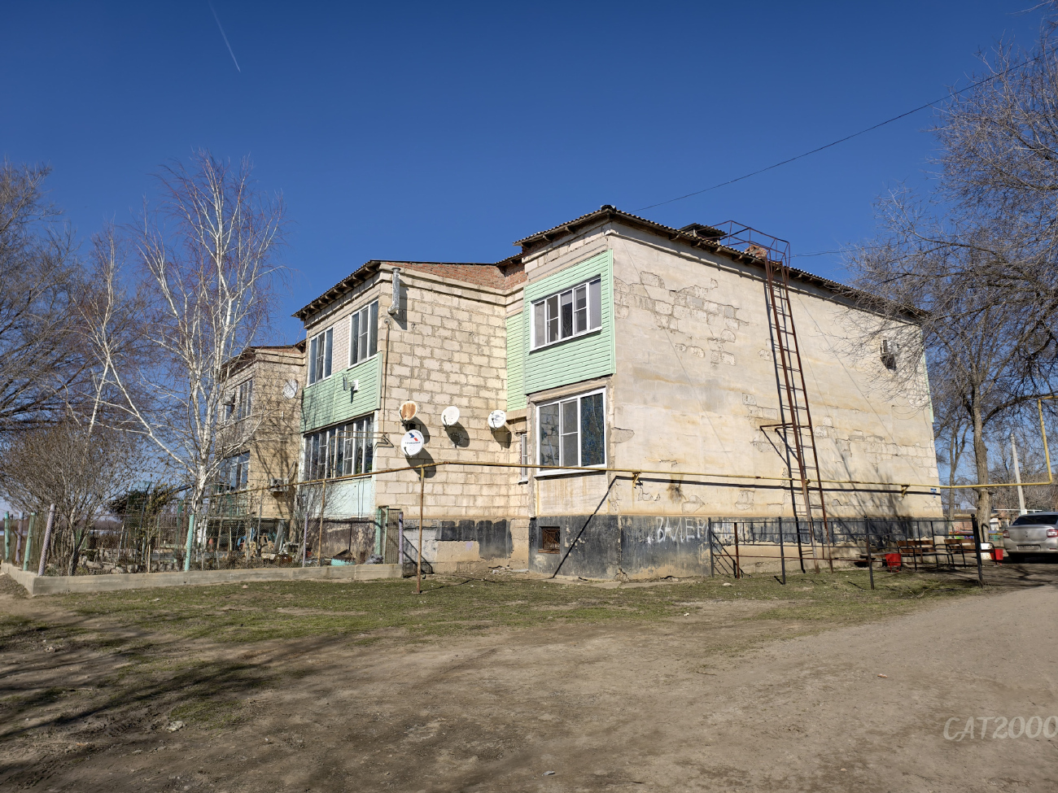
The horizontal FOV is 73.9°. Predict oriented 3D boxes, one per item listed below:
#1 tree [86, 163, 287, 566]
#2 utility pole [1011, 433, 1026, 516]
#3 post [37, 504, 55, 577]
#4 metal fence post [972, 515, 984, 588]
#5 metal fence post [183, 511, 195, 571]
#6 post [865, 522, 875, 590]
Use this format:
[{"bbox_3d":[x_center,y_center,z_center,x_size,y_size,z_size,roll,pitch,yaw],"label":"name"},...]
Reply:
[{"bbox_3d":[-11.011,-1.584,22.761,5.700,13.650,5.300,5,-11,-26],"label":"tree"},{"bbox_3d":[36.619,6.563,52.403,0.220,7.750,0.220,7,-12,-36],"label":"utility pole"},{"bbox_3d":[-9.202,2.746,13.414,0.080,1.350,0.080,11,-12,-35],"label":"post"},{"bbox_3d":[7.269,2.504,11.397,0.055,1.150,0.055,6,-12,-36],"label":"metal fence post"},{"bbox_3d":[-7.184,3.100,14.903,0.078,1.210,0.078,9,-12,-35],"label":"metal fence post"},{"bbox_3d":[6.201,2.848,12.809,0.050,1.280,0.050,6,-12,-36],"label":"post"}]

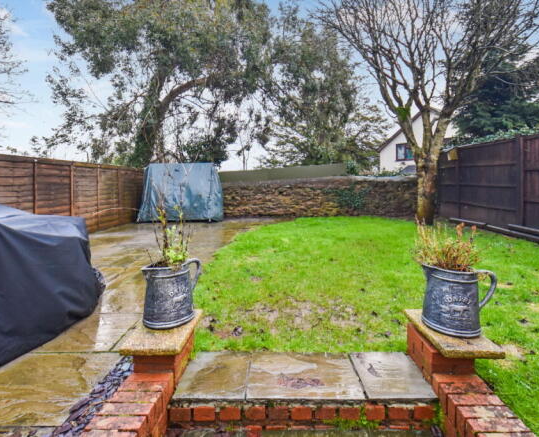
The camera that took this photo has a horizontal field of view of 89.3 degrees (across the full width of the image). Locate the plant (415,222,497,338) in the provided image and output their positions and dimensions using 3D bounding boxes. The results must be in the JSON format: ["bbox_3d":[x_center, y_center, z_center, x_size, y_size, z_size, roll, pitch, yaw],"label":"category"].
[{"bbox_3d":[1.073,0.343,1.600,0.390,0.580,0.300,3,7,20],"label":"plant"}]

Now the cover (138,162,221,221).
[{"bbox_3d":[-2.673,-0.781,8.200,2.250,1.720,1.250,1,7,5],"label":"cover"}]

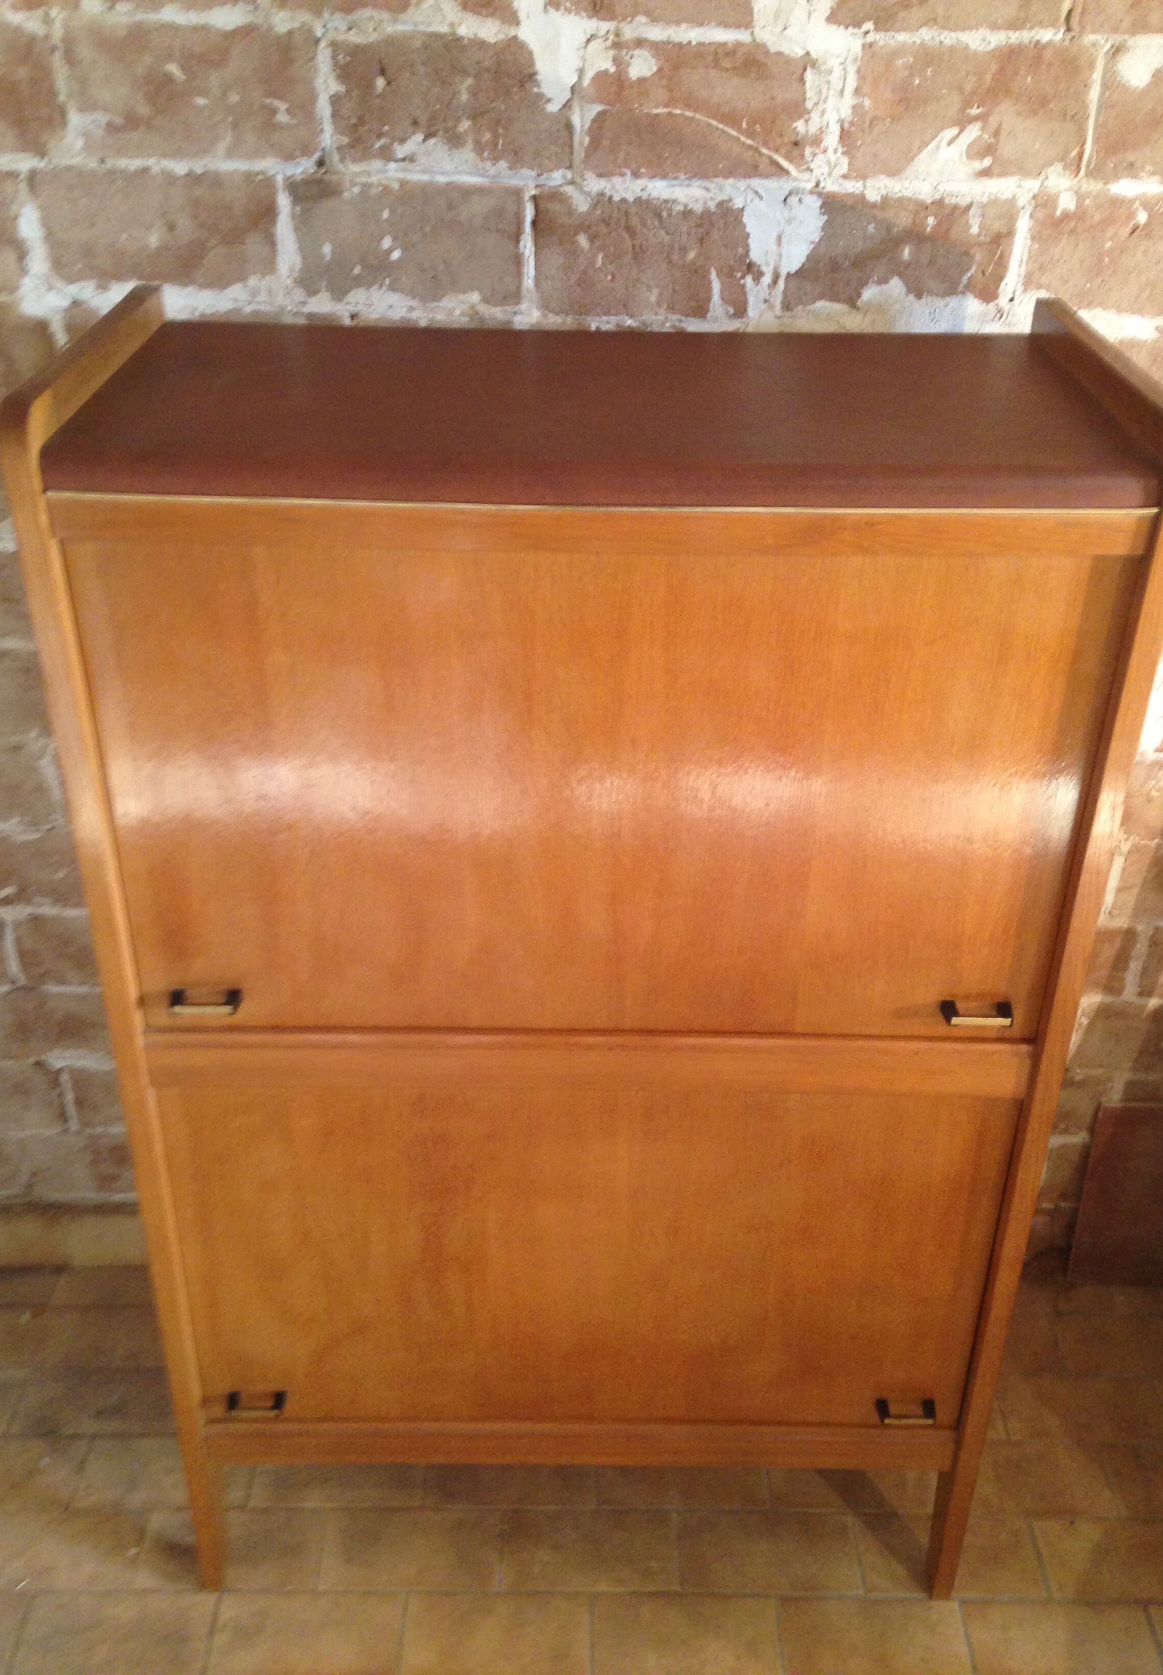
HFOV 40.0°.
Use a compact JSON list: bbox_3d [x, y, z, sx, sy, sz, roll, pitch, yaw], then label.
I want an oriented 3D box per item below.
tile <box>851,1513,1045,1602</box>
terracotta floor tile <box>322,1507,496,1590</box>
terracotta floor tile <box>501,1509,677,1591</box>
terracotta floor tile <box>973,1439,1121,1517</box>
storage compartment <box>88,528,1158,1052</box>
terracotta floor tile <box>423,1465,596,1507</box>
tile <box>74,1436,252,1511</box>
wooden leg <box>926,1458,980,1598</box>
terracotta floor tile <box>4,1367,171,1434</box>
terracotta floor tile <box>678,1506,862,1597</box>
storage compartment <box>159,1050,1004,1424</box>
[{"bbox_3d":[0.422,0.829,1.832,0.200,0.012,0.099,0,30,0],"label":"tile"},{"bbox_3d":[-0.196,0.825,1.835,0.200,0.012,0.099,0,30,0],"label":"terracotta floor tile"},{"bbox_3d":[0.010,0.827,1.834,0.200,0.012,0.099,0,30,0],"label":"terracotta floor tile"},{"bbox_3d":[0.532,0.777,1.921,0.200,0.012,0.099,0,30,0],"label":"terracotta floor tile"},{"bbox_3d":[0.006,-0.128,1.443,0.789,0.468,0.380,0,30,0],"label":"storage compartment"},{"bbox_3d":[-0.086,0.773,1.925,0.200,0.012,0.099,0,30,0],"label":"terracotta floor tile"},{"bbox_3d":[-0.498,0.770,1.927,0.200,0.012,0.099,0,30,0],"label":"tile"},{"bbox_3d":[0.404,0.740,1.748,0.026,0.227,0.049,0,30,0],"label":"wooden leg"},{"bbox_3d":[-0.607,0.716,2.018,0.200,0.012,0.099,0,30,0],"label":"terracotta floor tile"},{"bbox_3d":[0.216,0.828,1.833,0.200,0.012,0.099,0,30,0],"label":"terracotta floor tile"},{"bbox_3d":[0.005,0.297,1.693,0.789,0.484,0.380,0,30,0],"label":"storage compartment"}]

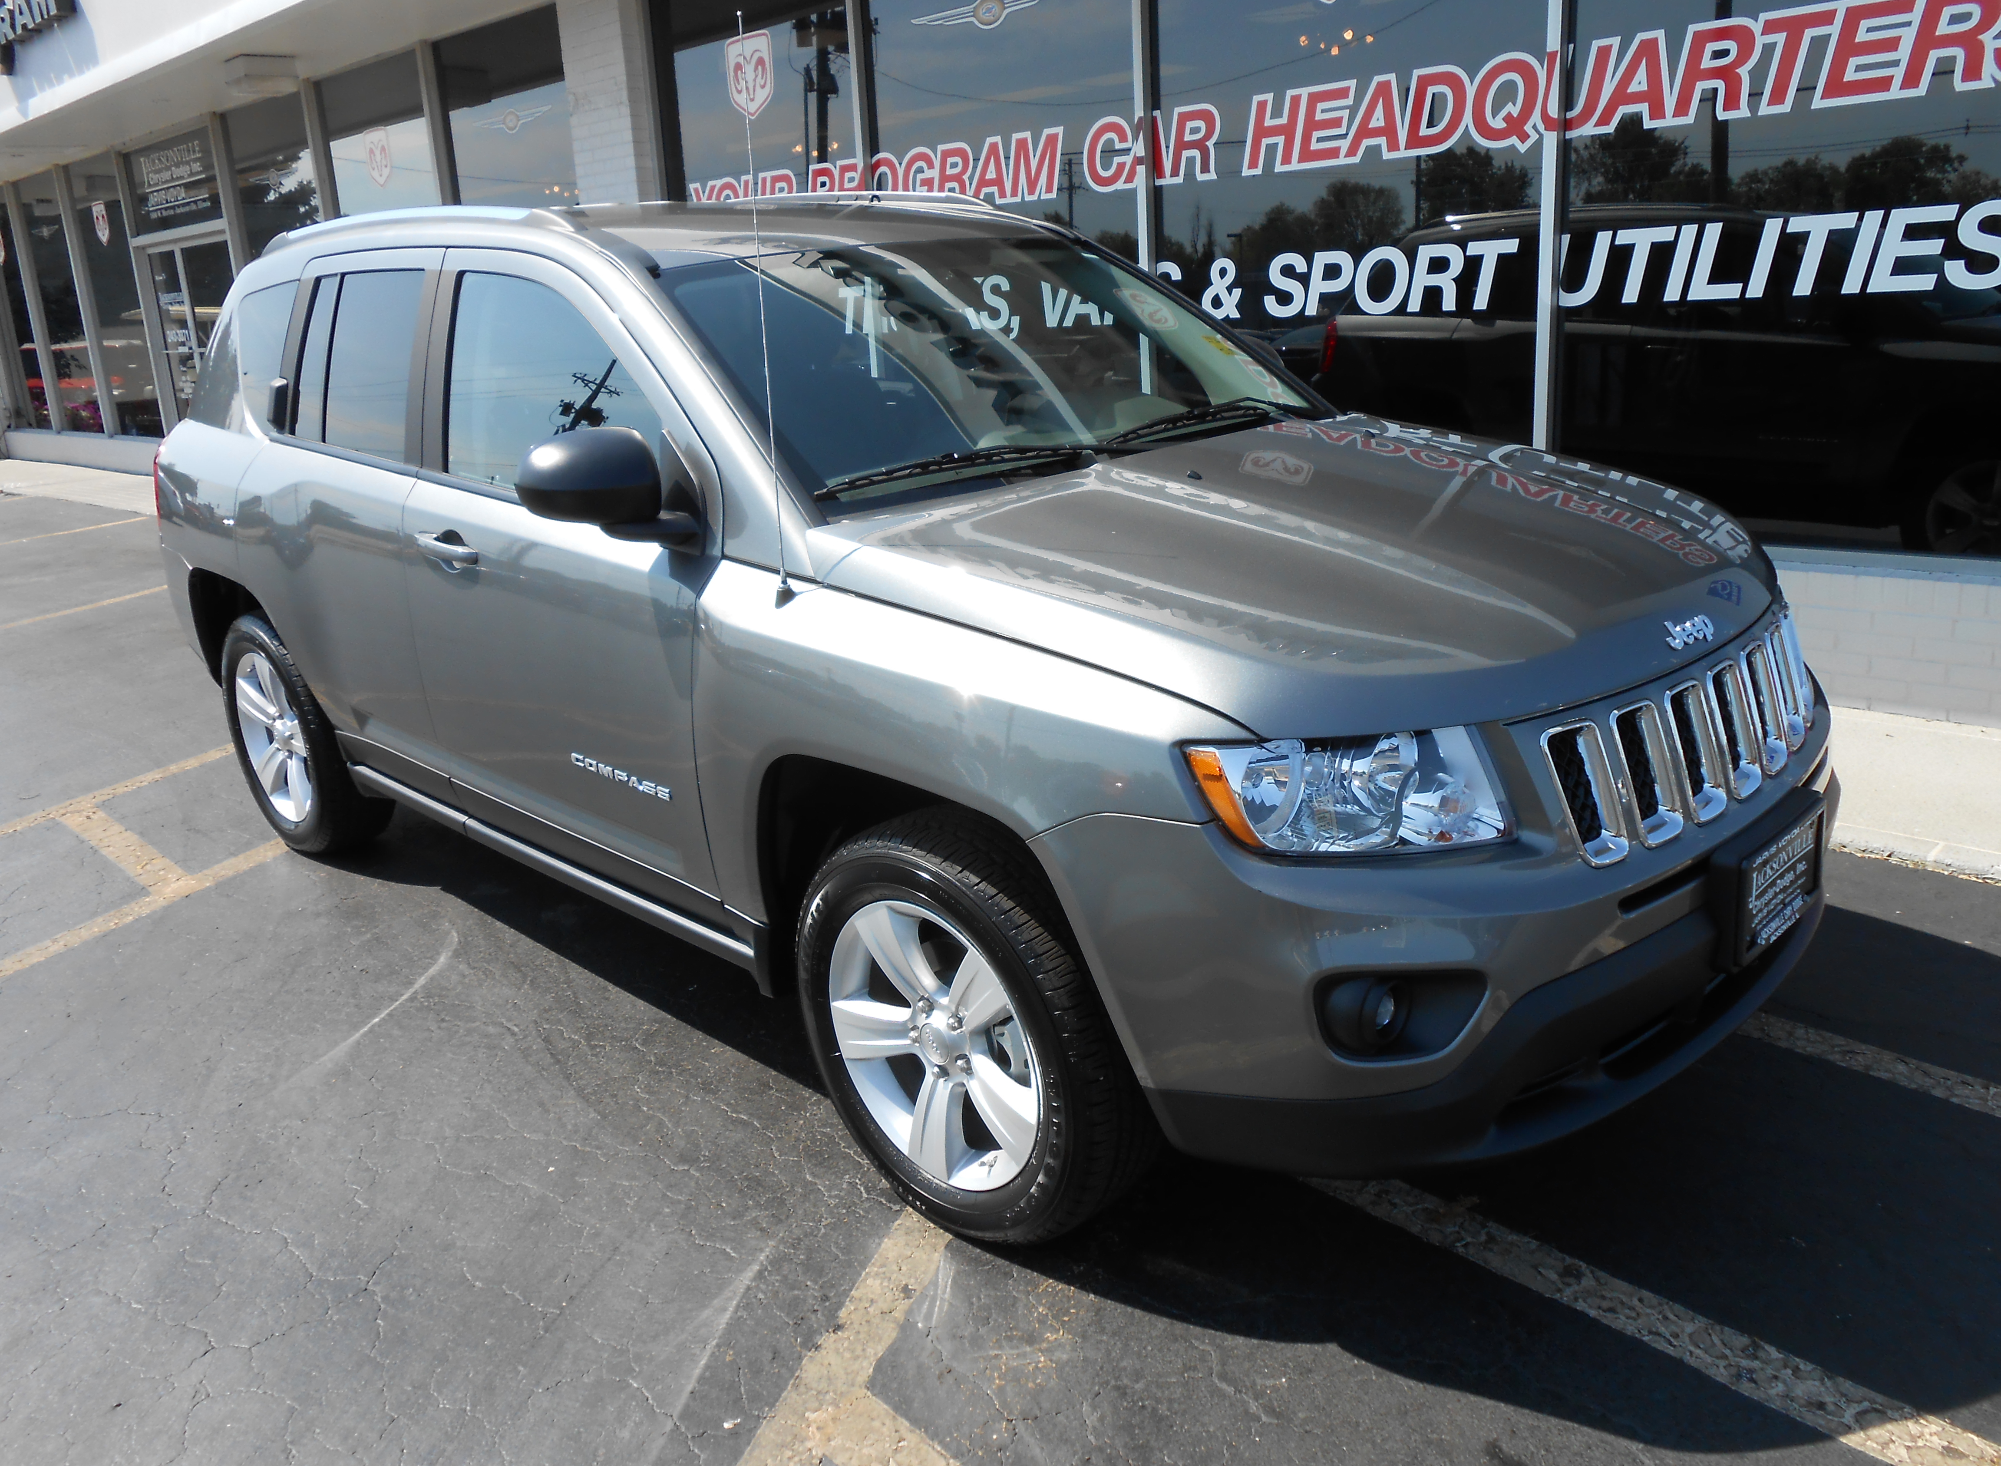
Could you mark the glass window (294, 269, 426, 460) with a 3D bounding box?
[{"bbox_3d":[-1.468,-0.838,3.420,0.575,0.410,0.050,14,7,43],"label":"glass window"}]

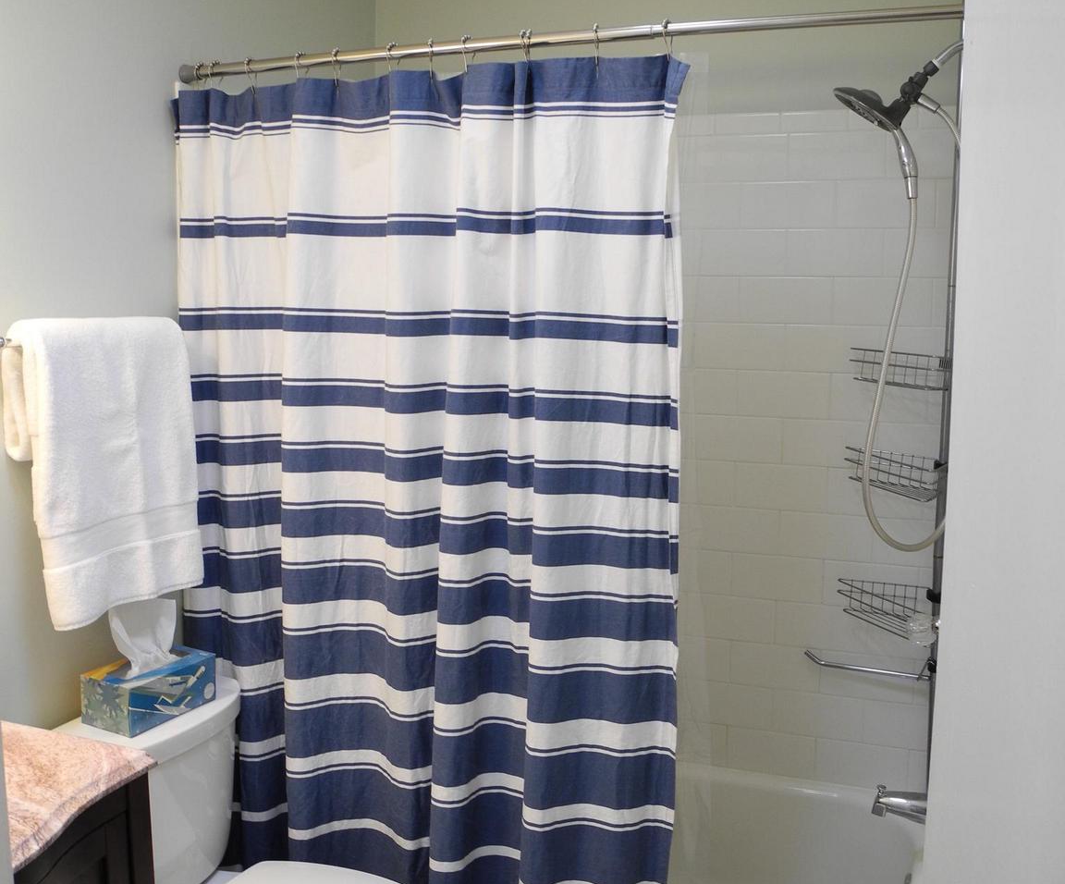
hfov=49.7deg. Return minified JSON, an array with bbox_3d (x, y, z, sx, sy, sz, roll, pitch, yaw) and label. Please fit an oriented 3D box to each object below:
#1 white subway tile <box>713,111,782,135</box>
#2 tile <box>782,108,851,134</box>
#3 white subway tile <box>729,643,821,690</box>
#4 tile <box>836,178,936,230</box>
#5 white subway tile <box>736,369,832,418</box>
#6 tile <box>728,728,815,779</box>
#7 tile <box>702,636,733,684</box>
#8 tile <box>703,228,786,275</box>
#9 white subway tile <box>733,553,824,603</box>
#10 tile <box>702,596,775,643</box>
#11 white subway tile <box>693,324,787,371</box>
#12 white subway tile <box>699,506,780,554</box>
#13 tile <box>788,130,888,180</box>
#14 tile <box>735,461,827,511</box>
[{"bbox_3d":[0.491,-0.724,2.624,0.152,0.049,0.008,3,8,21],"label":"white subway tile"},{"bbox_3d":[0.644,-0.729,2.613,0.152,0.051,0.010,3,8,20],"label":"tile"},{"bbox_3d":[0.579,0.536,2.745,0.216,0.108,0.008,3,8,21],"label":"white subway tile"},{"bbox_3d":[0.797,-0.536,2.589,0.216,0.108,0.009,3,7,20],"label":"tile"},{"bbox_3d":[0.594,-0.115,2.712,0.216,0.108,0.010,3,8,20],"label":"white subway tile"},{"bbox_3d":[0.584,0.760,2.805,0.216,0.108,0.009,3,7,20],"label":"tile"},{"bbox_3d":[0.384,0.533,2.855,0.216,0.108,0.009,3,7,20],"label":"tile"},{"bbox_3d":[0.493,-0.442,2.711,0.216,0.108,0.009,3,7,20],"label":"tile"},{"bbox_3d":[0.581,0.322,2.718,0.216,0.108,0.008,3,8,21],"label":"white subway tile"},{"bbox_3d":[0.480,0.425,2.771,0.216,0.108,0.008,3,8,21],"label":"tile"},{"bbox_3d":[0.492,-0.227,2.736,0.216,0.108,0.010,3,8,20],"label":"white subway tile"},{"bbox_3d":[0.494,0.212,2.793,0.210,0.108,0.010,3,8,20],"label":"white subway tile"},{"bbox_3d":[0.697,-0.650,2.614,0.216,0.108,0.009,3,7,20],"label":"tile"},{"bbox_3d":[0.590,0.107,2.734,0.216,0.108,0.009,3,7,20],"label":"tile"}]

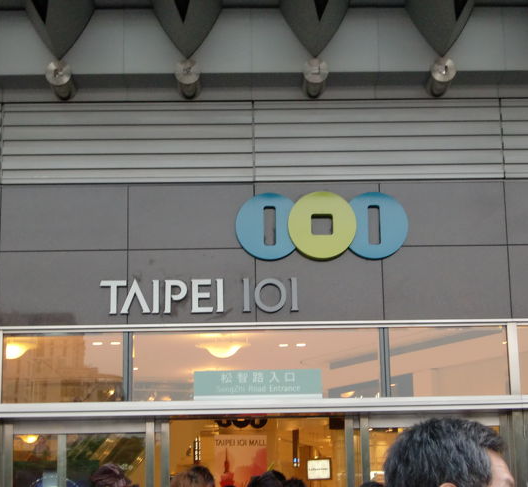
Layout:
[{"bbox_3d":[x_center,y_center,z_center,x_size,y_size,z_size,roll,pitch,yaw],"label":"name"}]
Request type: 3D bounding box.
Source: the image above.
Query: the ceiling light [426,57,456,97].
[{"bbox_3d":[2.002,-1.886,14.145,0.285,0.285,0.540,-1,-12,-2],"label":"ceiling light"}]

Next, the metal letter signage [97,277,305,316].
[{"bbox_3d":[-0.704,0.574,13.818,2.190,0.395,0.075,-1,-12,-2],"label":"metal letter signage"}]

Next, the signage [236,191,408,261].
[{"bbox_3d":[0.649,-0.220,13.982,1.935,0.775,0.150,-1,-12,-2],"label":"signage"}]

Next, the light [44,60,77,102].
[{"bbox_3d":[-2.286,-1.829,14.024,0.285,0.285,0.540,-1,-12,-2],"label":"light"}]

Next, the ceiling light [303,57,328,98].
[{"bbox_3d":[0.572,-1.867,14.104,0.285,0.285,0.540,-1,-12,-2],"label":"ceiling light"}]

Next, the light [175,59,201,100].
[{"bbox_3d":[-0.857,-1.848,14.064,0.285,0.285,0.540,-1,-12,-2],"label":"light"}]

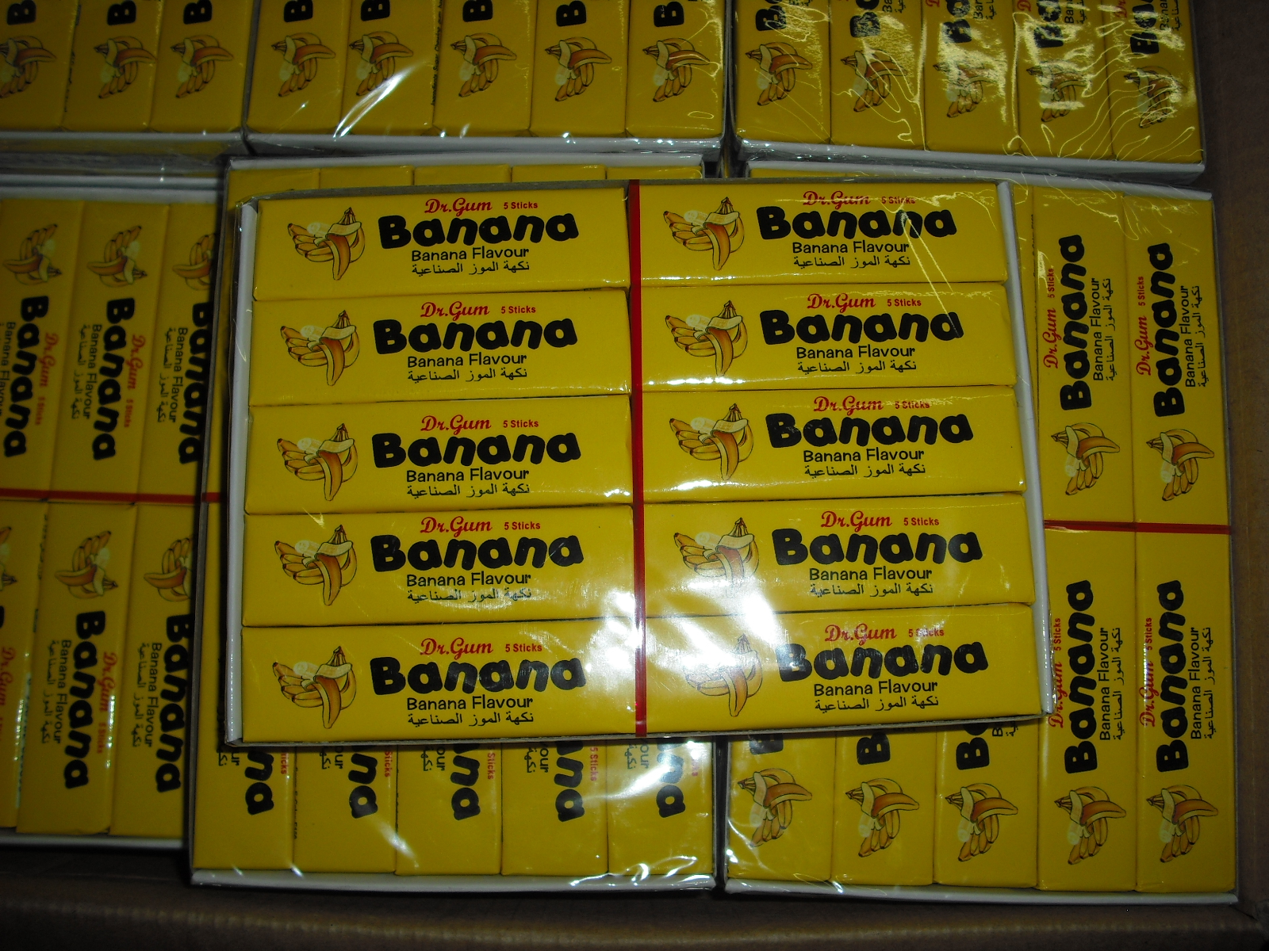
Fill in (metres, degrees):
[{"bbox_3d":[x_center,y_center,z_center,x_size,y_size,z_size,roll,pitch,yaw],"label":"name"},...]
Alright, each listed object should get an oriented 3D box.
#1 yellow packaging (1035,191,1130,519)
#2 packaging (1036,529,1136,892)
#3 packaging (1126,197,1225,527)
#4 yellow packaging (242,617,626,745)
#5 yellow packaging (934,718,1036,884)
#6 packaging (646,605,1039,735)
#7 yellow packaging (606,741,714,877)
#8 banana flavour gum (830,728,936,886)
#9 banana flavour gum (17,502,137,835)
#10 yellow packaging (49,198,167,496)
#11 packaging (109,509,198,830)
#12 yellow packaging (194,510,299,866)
[{"bbox_3d":[0.098,-0.026,0.308,0.021,0.011,0.074,3,79,0],"label":"yellow packaging"},{"bbox_3d":[0.094,0.049,0.294,0.021,0.011,0.074,3,79,0],"label":"packaging"},{"bbox_3d":[0.115,-0.024,0.301,0.021,0.011,0.073,3,79,0],"label":"packaging"},{"bbox_3d":[-0.036,0.038,0.261,0.073,0.011,0.021,-1,79,-1],"label":"yellow packaging"},{"bbox_3d":[0.071,0.047,0.287,0.021,0.011,0.073,3,79,0],"label":"yellow packaging"},{"bbox_3d":[0.039,0.037,0.262,0.073,0.011,0.021,-1,79,-1],"label":"packaging"},{"bbox_3d":[0.005,0.044,0.287,0.021,0.011,0.073,0,79,-1],"label":"yellow packaging"},{"bbox_3d":[0.050,0.046,0.287,0.021,0.011,0.073,3,79,0],"label":"banana flavour gum"},{"bbox_3d":[-0.127,0.044,0.322,0.021,0.011,0.074,1,78,0],"label":"banana flavour gum"},{"bbox_3d":[-0.125,-0.029,0.337,0.021,0.011,0.074,1,78,0],"label":"yellow packaging"},{"bbox_3d":[-0.105,0.045,0.320,0.021,0.011,0.074,1,78,0],"label":"packaging"},{"bbox_3d":[-0.079,0.044,0.286,0.021,0.011,0.073,0,79,-1],"label":"yellow packaging"}]

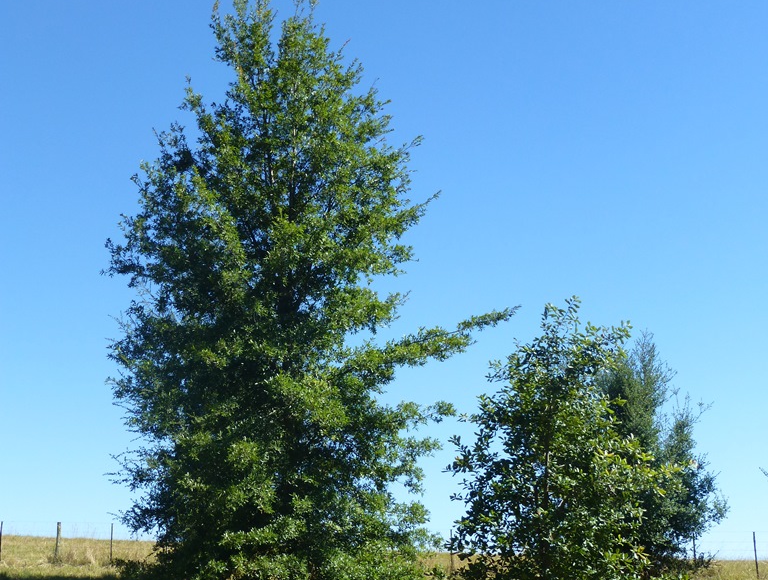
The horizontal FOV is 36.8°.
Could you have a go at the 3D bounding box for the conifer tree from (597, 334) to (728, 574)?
[{"bbox_3d":[5.280,3.203,22.352,2.710,4.920,2.710,0,-13,0],"label":"conifer tree"}]

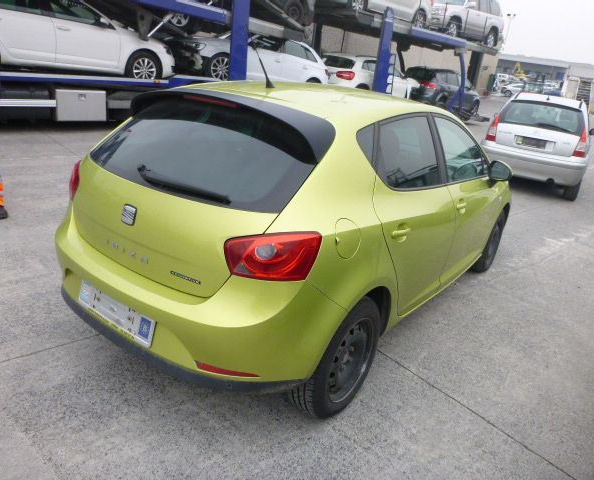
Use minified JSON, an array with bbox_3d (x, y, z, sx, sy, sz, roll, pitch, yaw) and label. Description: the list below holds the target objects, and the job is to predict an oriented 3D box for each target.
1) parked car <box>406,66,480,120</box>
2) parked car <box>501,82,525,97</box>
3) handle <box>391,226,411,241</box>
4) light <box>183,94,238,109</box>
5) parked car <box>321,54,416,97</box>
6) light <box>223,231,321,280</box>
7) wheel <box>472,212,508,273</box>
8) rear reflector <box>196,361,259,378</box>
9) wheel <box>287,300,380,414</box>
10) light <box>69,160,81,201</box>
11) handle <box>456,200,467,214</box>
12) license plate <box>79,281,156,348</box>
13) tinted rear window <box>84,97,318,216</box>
[{"bbox_3d":[5.760,-5.862,18.267,4.220,1.520,1.790,-13,27,-41],"label":"parked car"},{"bbox_3d":[22.931,-15.101,47.000,4.200,1.460,1.770,7,20,4],"label":"parked car"},{"bbox_3d":[0.499,-0.031,2.185,0.042,0.047,0.175,19,23,33],"label":"handle"},{"bbox_3d":[-0.396,-0.627,2.088,0.340,0.027,0.030,19,23,33],"label":"light"},{"bbox_3d":[2.380,-5.230,15.350,4.400,1.500,1.800,-14,28,-43],"label":"parked car"},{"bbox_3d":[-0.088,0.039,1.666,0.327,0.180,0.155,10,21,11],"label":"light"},{"bbox_3d":[1.669,-0.015,4.085,0.185,0.600,0.600,19,24,33],"label":"wheel"},{"bbox_3d":[-0.259,0.500,1.746,0.253,0.034,0.035,10,21,11],"label":"rear reflector"},{"bbox_3d":[0.191,0.536,2.192,0.185,0.600,0.600,19,24,33],"label":"wheel"},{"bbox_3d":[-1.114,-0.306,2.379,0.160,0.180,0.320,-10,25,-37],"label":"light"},{"bbox_3d":[1.027,-0.205,2.873,0.042,0.045,0.170,19,23,33],"label":"handle"},{"bbox_3d":[-0.781,0.306,1.985,0.520,0.113,0.020,19,14,33],"label":"license plate"},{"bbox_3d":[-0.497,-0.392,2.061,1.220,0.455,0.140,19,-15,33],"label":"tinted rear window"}]

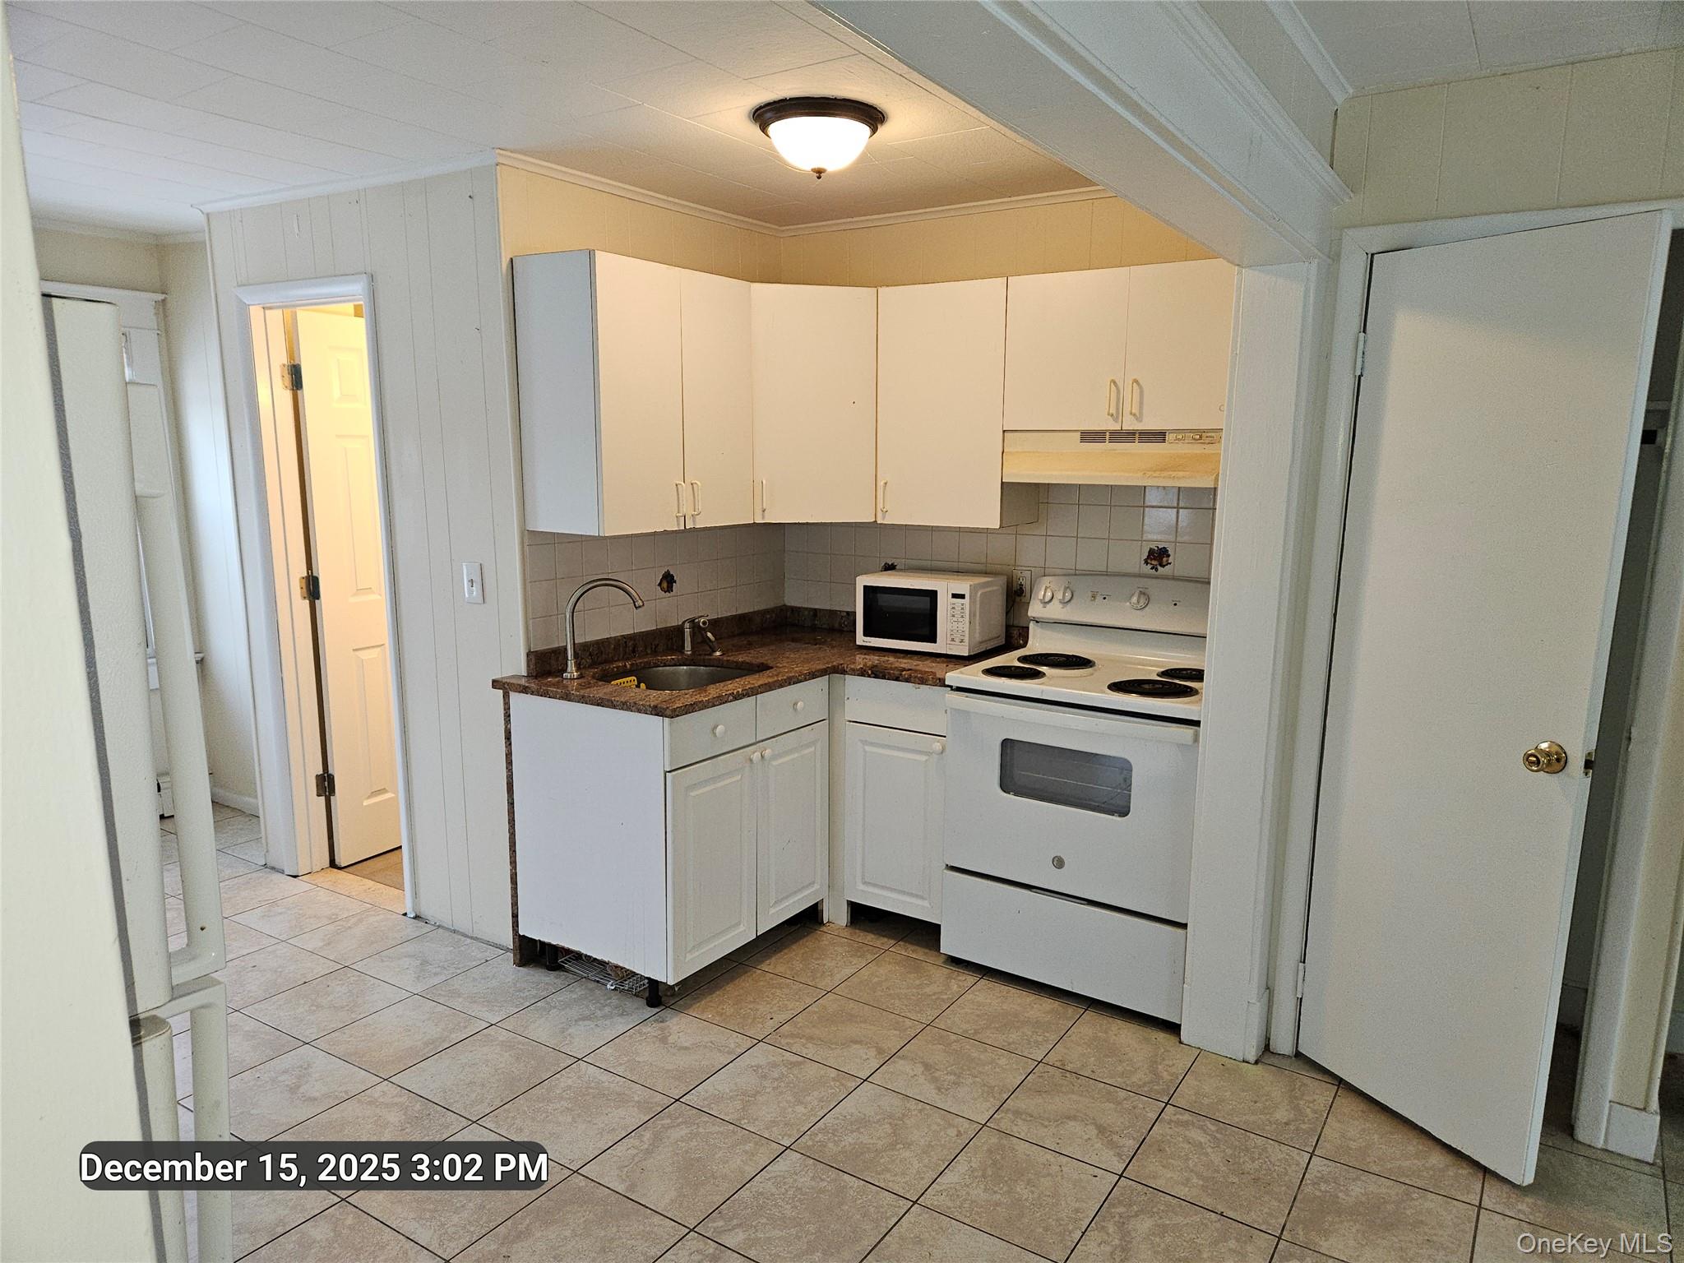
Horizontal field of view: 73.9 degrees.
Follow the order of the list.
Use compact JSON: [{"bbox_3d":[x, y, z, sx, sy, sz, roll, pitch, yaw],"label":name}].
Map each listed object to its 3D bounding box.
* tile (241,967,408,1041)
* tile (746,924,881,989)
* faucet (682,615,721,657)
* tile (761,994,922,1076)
[{"bbox_3d":[-1.493,1.082,3.256,0.334,0.010,0.334,6,11,32],"label":"tile"},{"bbox_3d":[-0.087,1.044,3.553,0.332,0.010,0.332,6,11,33],"label":"tile"},{"bbox_3d":[-0.470,0.011,3.782,0.130,0.135,0.090,6,11,33],"label":"faucet"},{"bbox_3d":[0.011,1.115,3.095,0.334,0.010,0.334,6,11,32],"label":"tile"}]

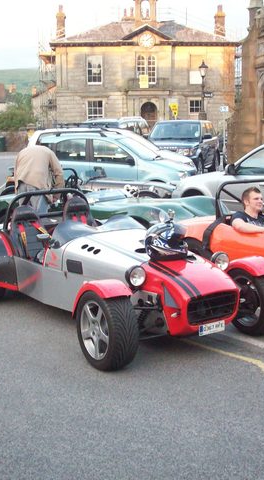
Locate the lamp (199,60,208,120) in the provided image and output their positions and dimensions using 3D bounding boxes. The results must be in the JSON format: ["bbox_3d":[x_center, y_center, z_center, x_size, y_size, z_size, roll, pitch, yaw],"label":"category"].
[{"bbox_3d":[3.483,-6.383,33.364,0.450,4.610,0.450,-1,9,0],"label":"lamp"}]

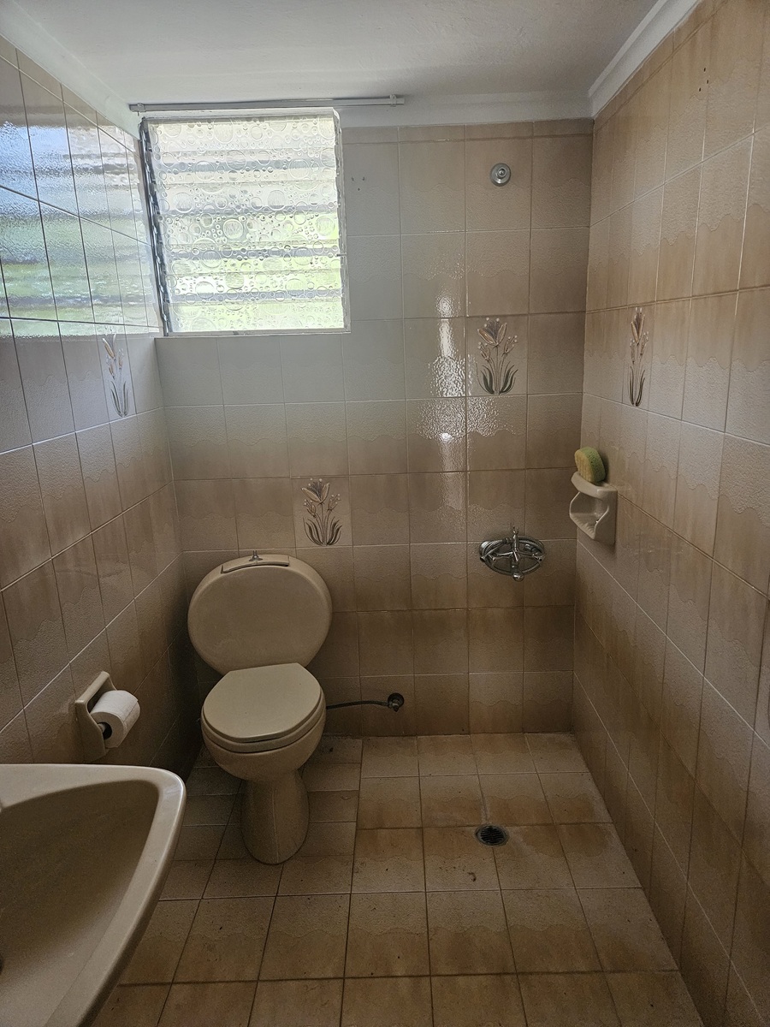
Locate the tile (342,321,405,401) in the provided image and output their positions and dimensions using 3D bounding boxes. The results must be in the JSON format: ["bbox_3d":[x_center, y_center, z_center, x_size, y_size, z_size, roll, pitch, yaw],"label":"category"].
[{"bbox_3d":[-0.035,-0.497,2.216,0.200,0.252,0.012,-2,16,1],"label":"tile"}]

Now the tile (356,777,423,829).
[{"bbox_3d":[0.017,0.939,2.212,0.202,0.010,0.257,-2,14,1],"label":"tile"}]

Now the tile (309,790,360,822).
[{"bbox_3d":[-0.188,0.950,2.198,0.200,0.010,0.149,-2,14,1],"label":"tile"}]

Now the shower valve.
[{"bbox_3d":[0.428,0.137,2.321,0.208,0.159,0.130,-2,14,1],"label":"shower valve"}]

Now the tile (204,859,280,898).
[{"bbox_3d":[-0.393,1.030,1.923,0.204,0.010,0.143,-2,14,1],"label":"tile"}]

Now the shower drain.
[{"bbox_3d":[0.322,0.966,2.039,0.097,0.010,0.097,-2,14,1],"label":"shower drain"}]

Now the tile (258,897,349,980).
[{"bbox_3d":[-0.194,1.069,1.731,0.200,0.010,0.251,-2,14,1],"label":"tile"}]

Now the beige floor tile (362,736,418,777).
[{"bbox_3d":[0.018,0.875,2.447,0.199,0.010,0.243,-2,14,1],"label":"beige floor tile"}]

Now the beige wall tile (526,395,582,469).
[{"bbox_3d":[0.564,-0.276,2.272,0.181,0.250,0.010,-2,14,1],"label":"beige wall tile"}]

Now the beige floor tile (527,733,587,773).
[{"bbox_3d":[0.614,0.858,2.448,0.178,0.012,0.250,-2,15,1],"label":"beige floor tile"}]

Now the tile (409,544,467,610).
[{"bbox_3d":[0.194,0.225,2.418,0.199,0.250,0.010,-2,14,1],"label":"tile"}]

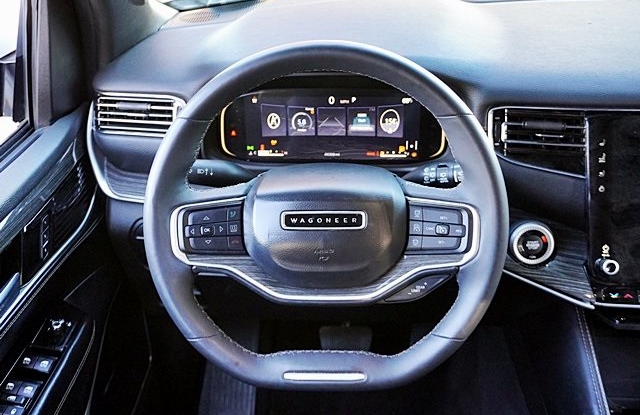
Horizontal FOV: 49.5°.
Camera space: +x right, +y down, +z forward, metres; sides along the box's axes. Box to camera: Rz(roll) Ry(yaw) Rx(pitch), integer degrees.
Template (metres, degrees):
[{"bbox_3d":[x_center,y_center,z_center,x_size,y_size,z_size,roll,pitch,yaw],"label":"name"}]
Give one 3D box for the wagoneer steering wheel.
[{"bbox_3d":[0.007,0.009,0.765,0.388,0.375,0.100,1,0,2],"label":"wagoneer steering wheel"}]

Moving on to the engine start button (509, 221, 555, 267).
[{"bbox_3d":[0.276,0.047,0.905,0.057,0.057,0.024,3,-2,6],"label":"engine start button"}]

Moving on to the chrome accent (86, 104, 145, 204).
[{"bbox_3d":[-0.276,-0.071,0.935,0.074,0.130,0.035,3,8,8],"label":"chrome accent"}]

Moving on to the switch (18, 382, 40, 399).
[{"bbox_3d":[-0.352,0.220,0.835,0.019,0.011,0.022,1,27,2],"label":"switch"}]

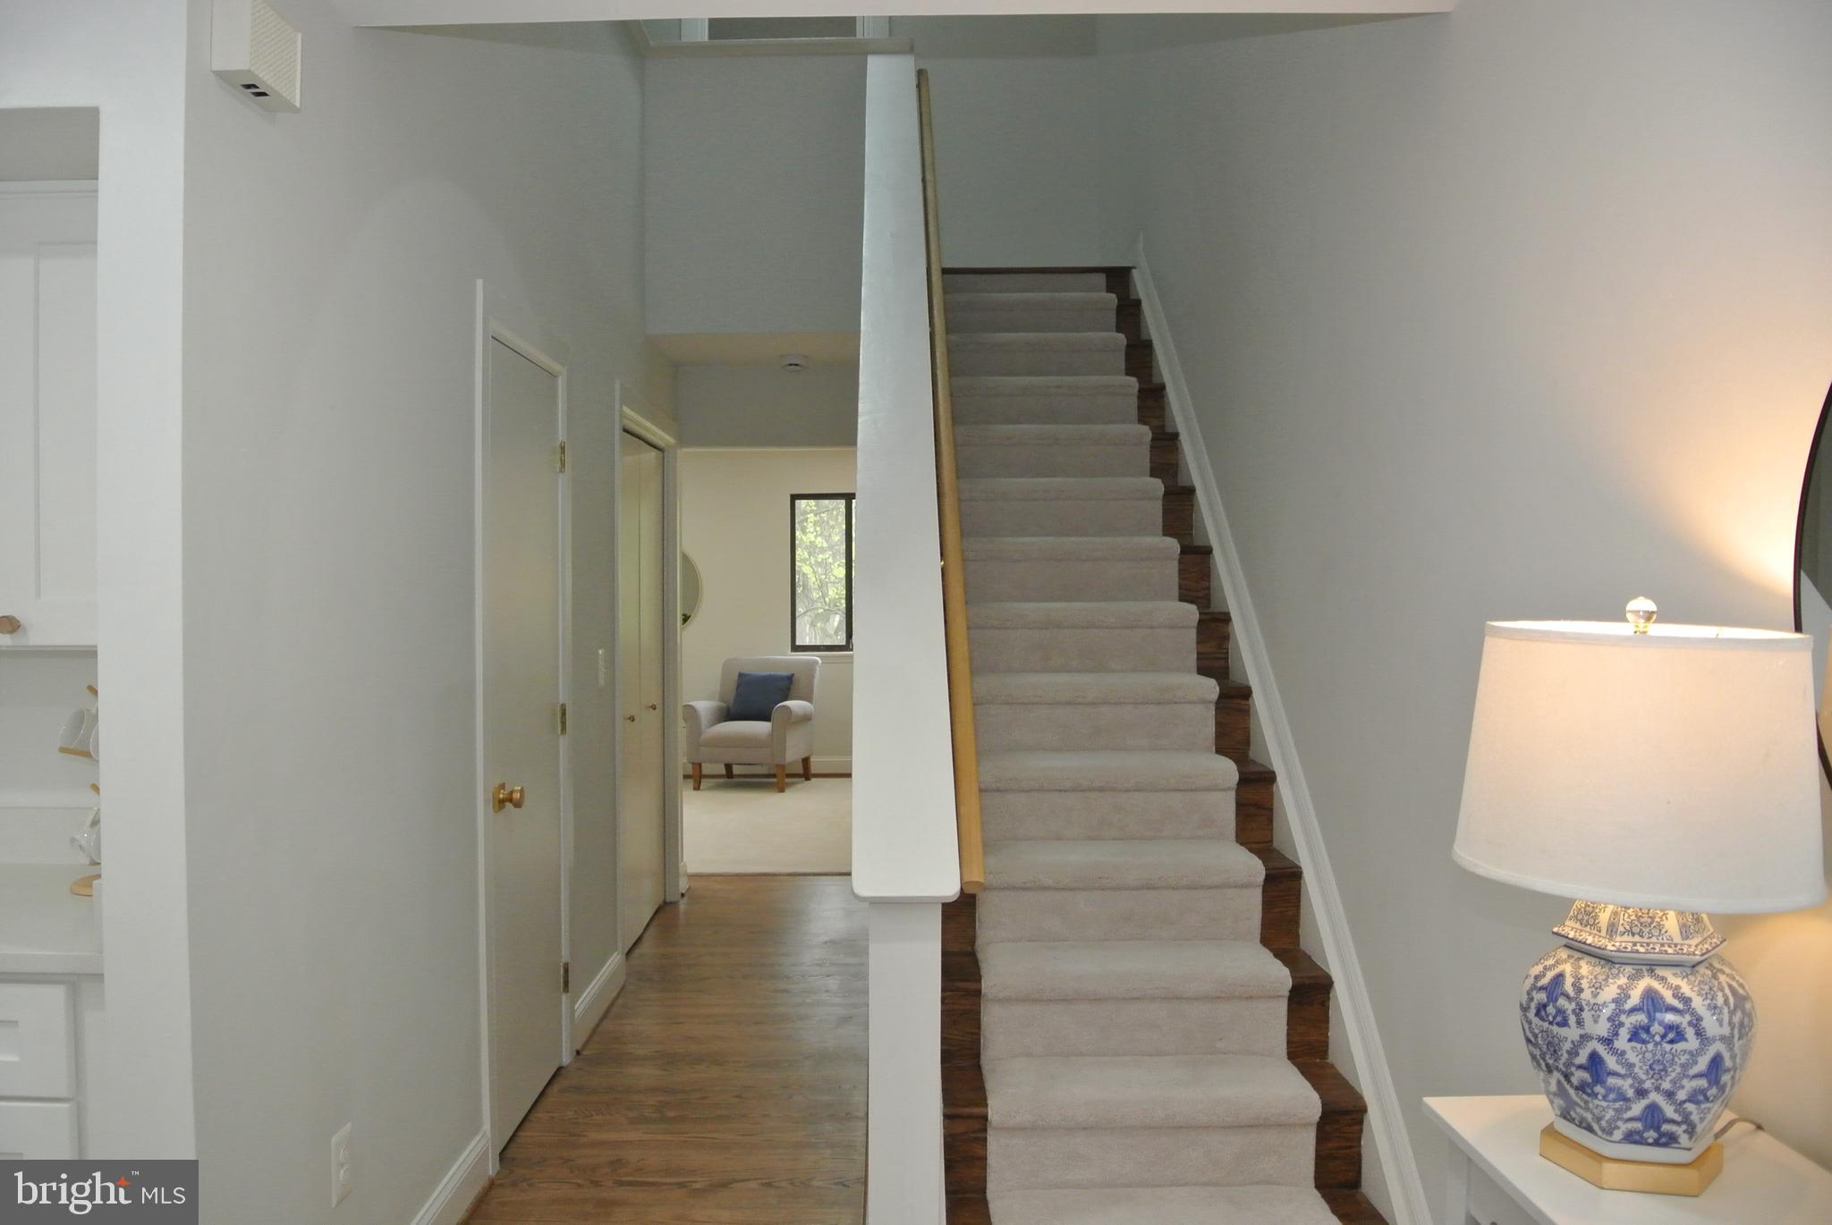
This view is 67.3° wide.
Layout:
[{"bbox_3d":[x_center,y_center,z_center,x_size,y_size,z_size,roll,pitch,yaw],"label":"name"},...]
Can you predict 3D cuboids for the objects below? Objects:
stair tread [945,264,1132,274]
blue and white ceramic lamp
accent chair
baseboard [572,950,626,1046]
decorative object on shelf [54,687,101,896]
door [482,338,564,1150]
[{"bbox_3d":[0.434,-1.352,5.556,0.840,0.035,0.250,0,1,-1],"label":"stair tread"},{"bbox_3d":[0.722,0.272,1.373,0.342,0.580,0.342,0,1,-1],"label":"blue and white ceramic lamp"},{"bbox_3d":[-1.116,0.751,9.512,0.780,0.890,0.800,0,1,11],"label":"accent chair"},{"bbox_3d":[-1.043,1.268,4.542,0.020,0.130,0.770,0,1,-1],"label":"baseboard"},{"bbox_3d":[-1.321,0.293,2.290,0.200,0.345,0.200,0,1,-1],"label":"decorative object on shelf"},{"bbox_3d":[-1.052,0.332,3.677,0.042,2.030,0.640,0,1,-1],"label":"door"}]

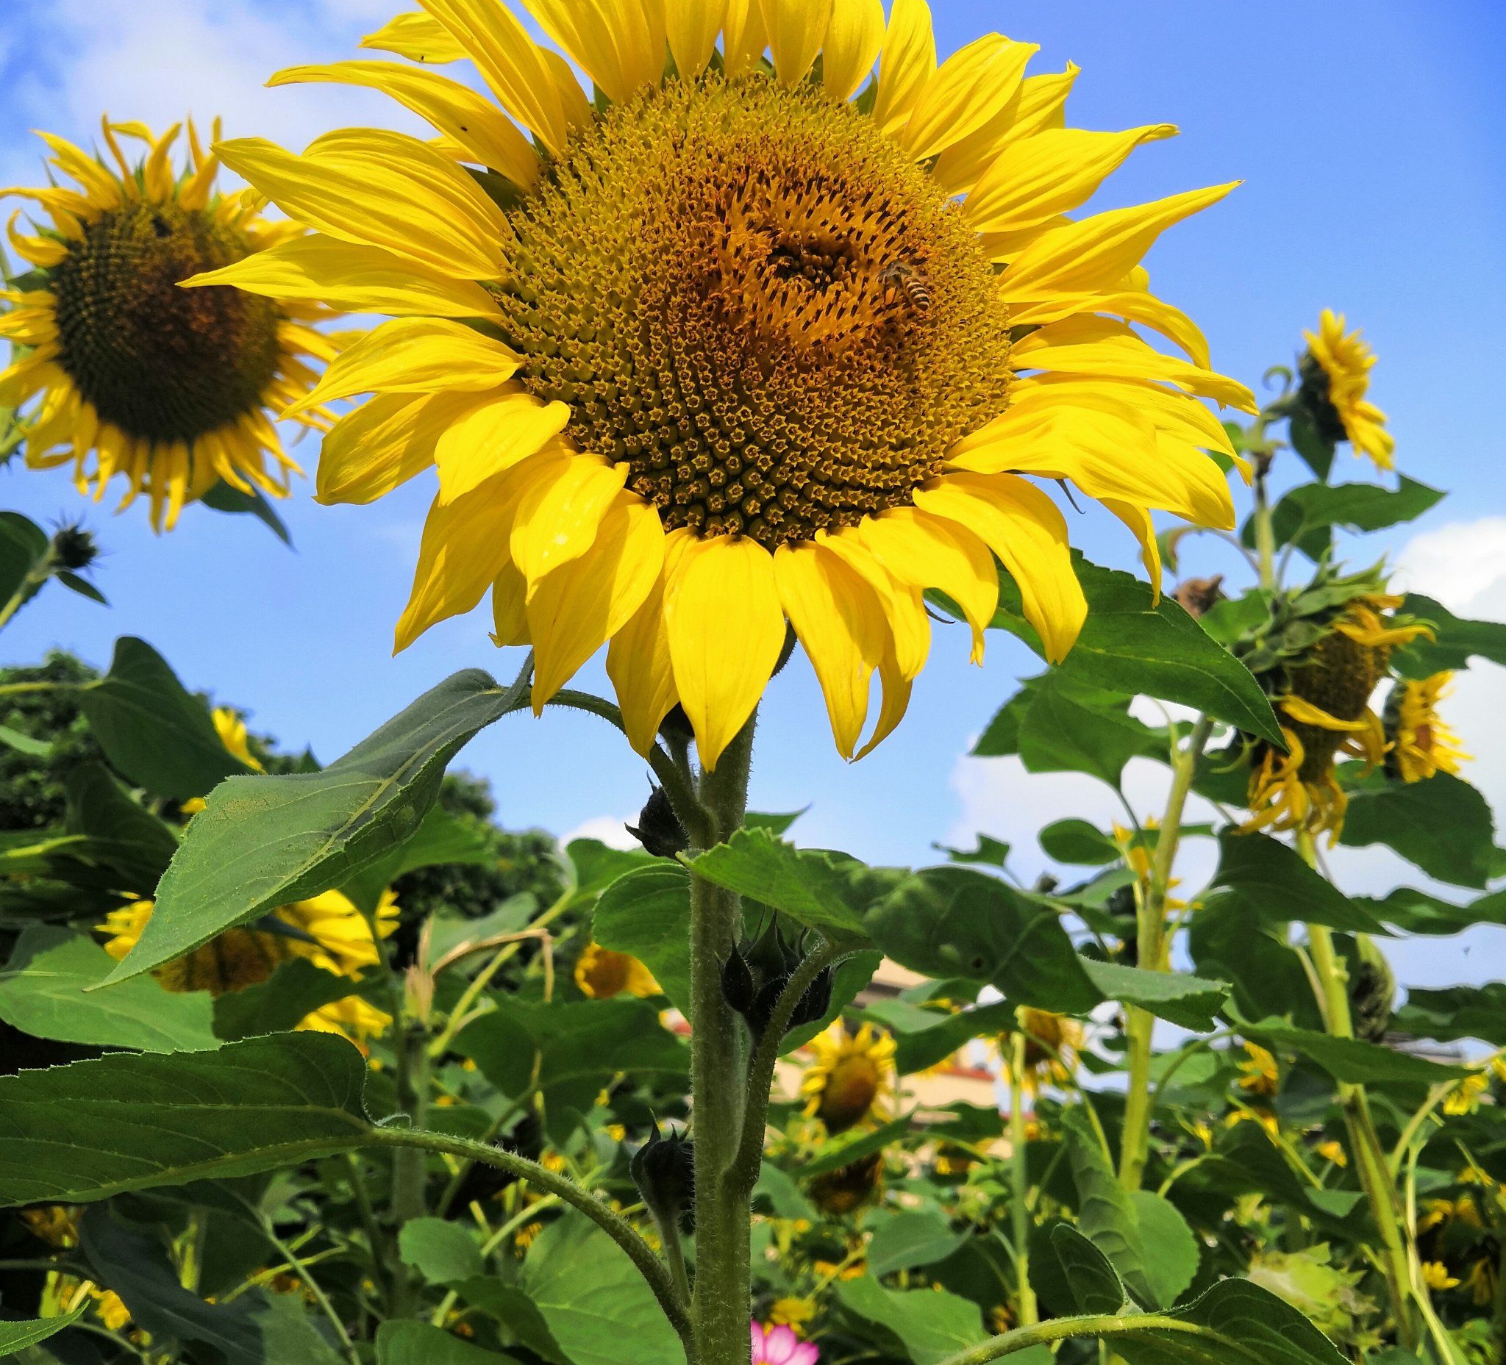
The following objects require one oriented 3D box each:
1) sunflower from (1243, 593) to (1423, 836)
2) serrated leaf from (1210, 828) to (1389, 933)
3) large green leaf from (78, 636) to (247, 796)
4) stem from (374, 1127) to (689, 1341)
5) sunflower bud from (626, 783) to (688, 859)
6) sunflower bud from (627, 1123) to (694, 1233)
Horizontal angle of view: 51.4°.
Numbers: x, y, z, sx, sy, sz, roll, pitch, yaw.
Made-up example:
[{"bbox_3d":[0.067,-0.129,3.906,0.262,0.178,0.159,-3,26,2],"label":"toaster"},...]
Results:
[{"bbox_3d":[0.393,0.020,1.060,0.075,0.155,0.135,14,-2,30],"label":"sunflower"},{"bbox_3d":[0.349,0.127,1.000,0.112,0.063,0.070,0,-10,0],"label":"serrated leaf"},{"bbox_3d":[-0.410,0.024,1.100,0.112,0.110,0.070,0,-10,0],"label":"large green leaf"},{"bbox_3d":[-0.059,0.148,0.420,0.083,0.053,0.022,0,-10,0],"label":"stem"},{"bbox_3d":[-0.027,0.039,0.455,0.019,0.024,0.018,0,-10,0],"label":"sunflower bud"},{"bbox_3d":[-0.024,0.137,0.437,0.020,0.030,0.020,0,-10,0],"label":"sunflower bud"}]

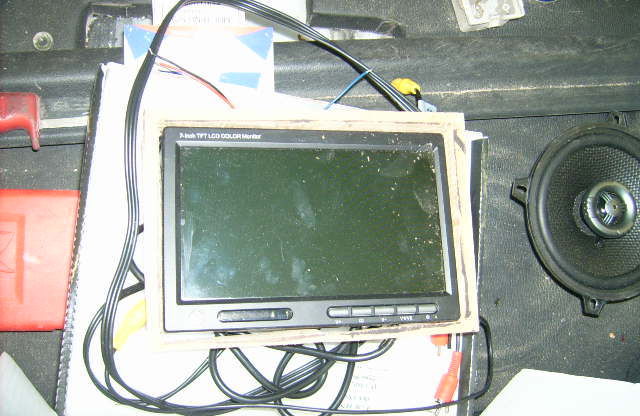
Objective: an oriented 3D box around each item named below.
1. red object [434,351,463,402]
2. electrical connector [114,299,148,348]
[{"bbox_3d":[0.080,0.106,0.400,0.011,0.011,0.031,22,76,-10],"label":"red object"},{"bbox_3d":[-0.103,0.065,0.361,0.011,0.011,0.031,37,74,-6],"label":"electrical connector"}]

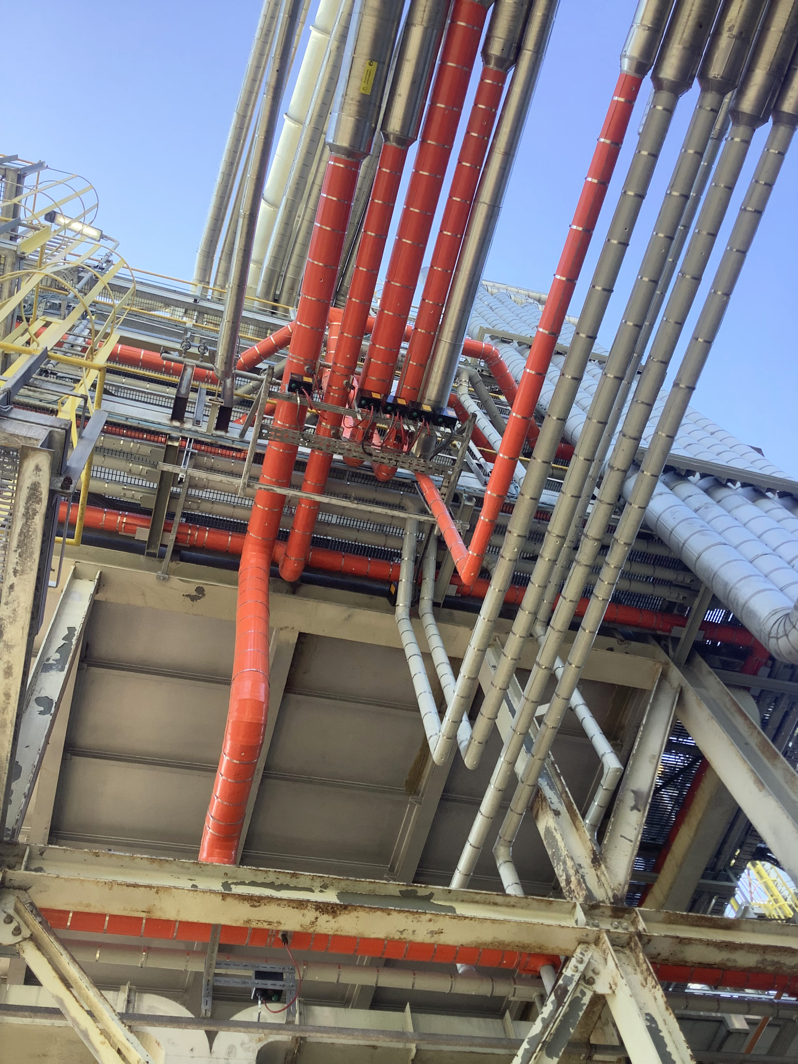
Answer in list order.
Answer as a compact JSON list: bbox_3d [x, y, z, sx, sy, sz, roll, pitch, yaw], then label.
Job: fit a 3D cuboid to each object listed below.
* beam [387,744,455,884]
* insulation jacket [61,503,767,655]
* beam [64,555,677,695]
[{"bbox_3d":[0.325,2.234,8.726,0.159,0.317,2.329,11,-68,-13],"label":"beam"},{"bbox_3d":[0.373,0.462,8.416,6.520,0.200,0.210,11,-68,-13],"label":"insulation jacket"},{"bbox_3d":[-0.198,0.736,7.963,5.117,0.310,0.300,11,-68,-13],"label":"beam"}]

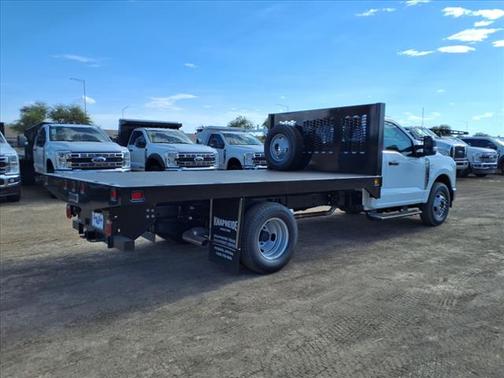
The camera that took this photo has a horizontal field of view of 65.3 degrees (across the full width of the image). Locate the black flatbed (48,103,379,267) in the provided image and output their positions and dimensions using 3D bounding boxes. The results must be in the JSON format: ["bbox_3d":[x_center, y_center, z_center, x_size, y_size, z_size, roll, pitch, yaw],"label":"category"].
[{"bbox_3d":[-0.361,-0.260,5.262,3.860,1.880,2.380,-4,8,-40],"label":"black flatbed"}]

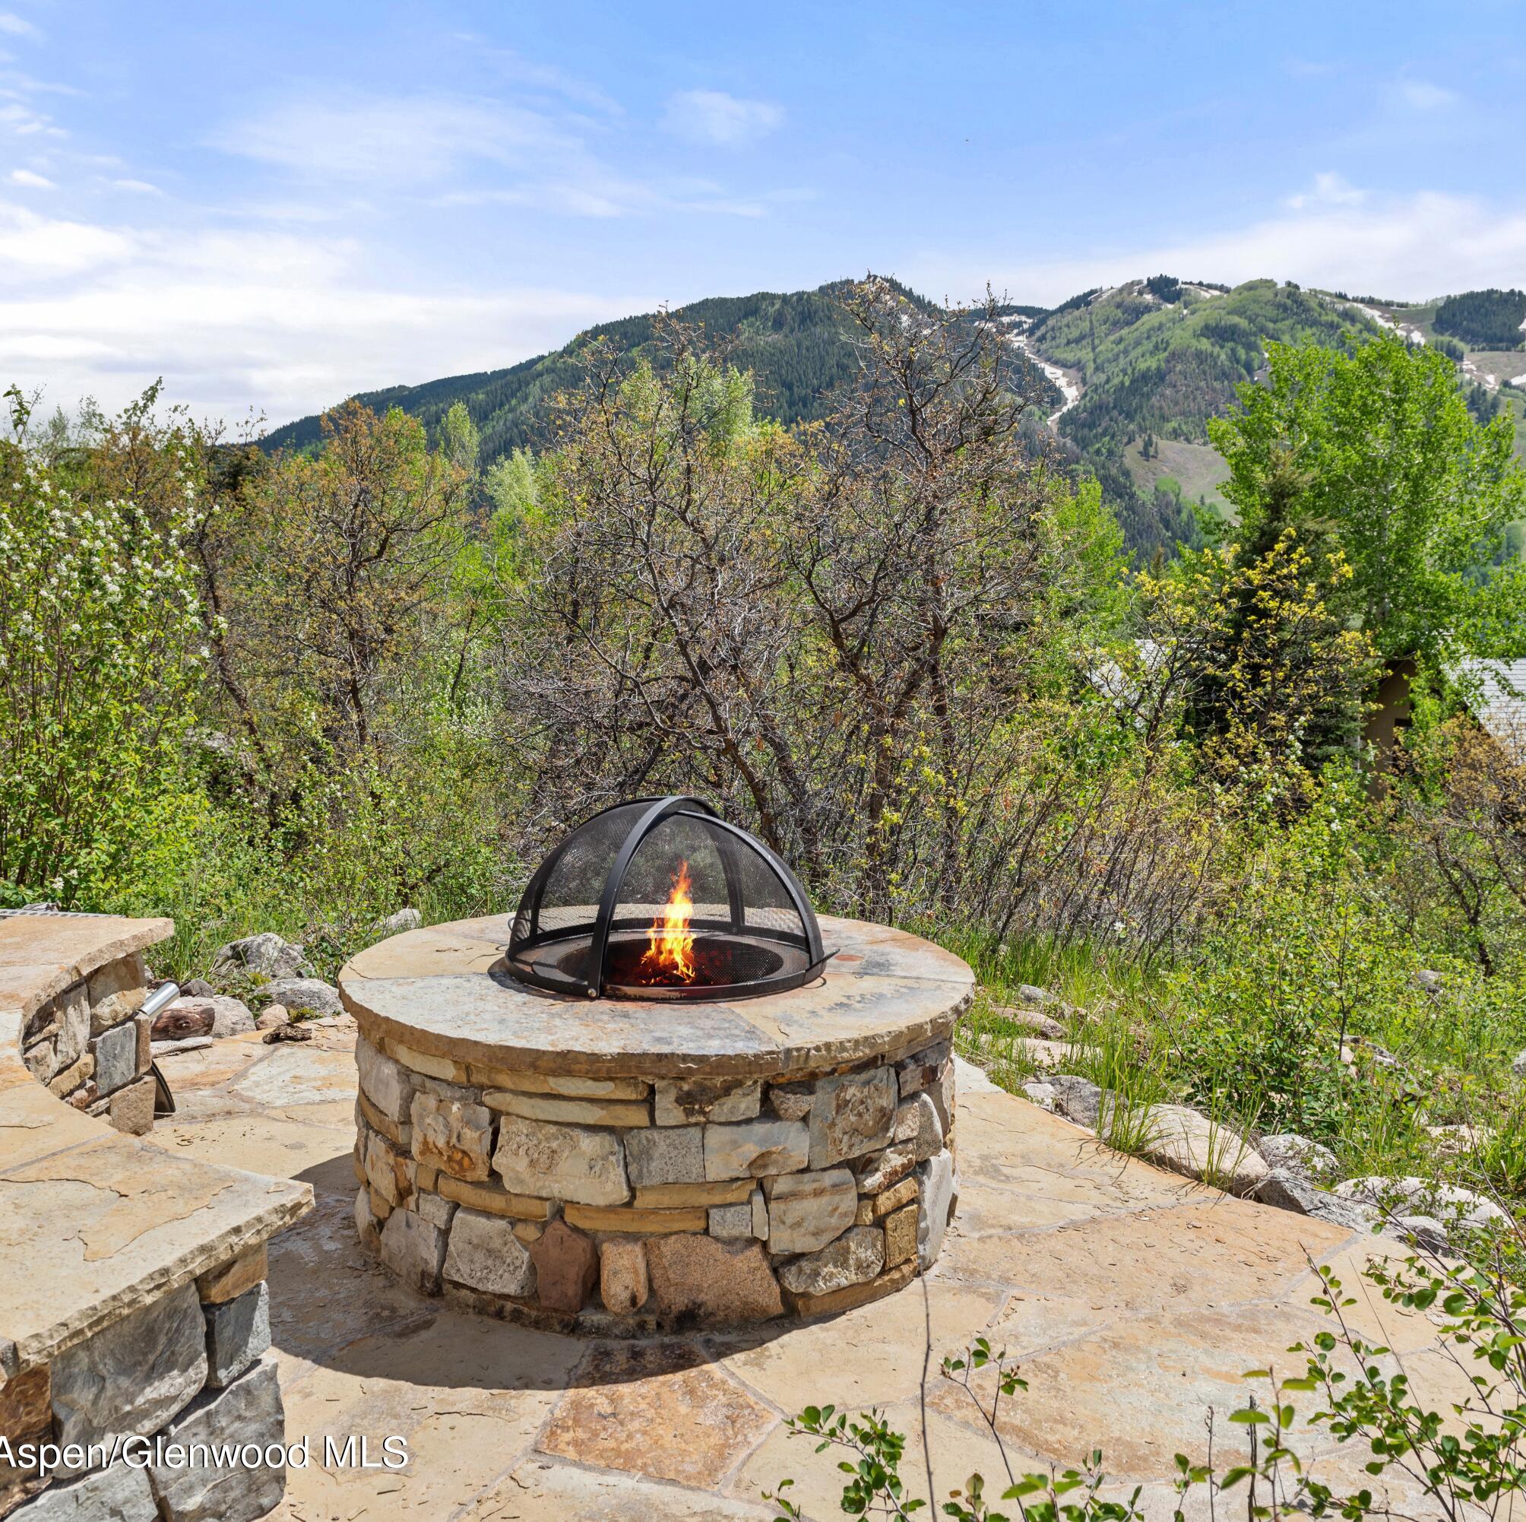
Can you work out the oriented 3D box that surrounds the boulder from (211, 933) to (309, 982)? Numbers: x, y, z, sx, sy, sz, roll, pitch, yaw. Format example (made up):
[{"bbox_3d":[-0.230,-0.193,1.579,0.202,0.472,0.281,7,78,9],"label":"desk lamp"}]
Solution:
[{"bbox_3d":[-1.963,0.755,5.936,0.390,0.200,0.300,1,6,0],"label":"boulder"}]

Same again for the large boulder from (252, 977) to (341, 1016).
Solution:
[{"bbox_3d":[-1.640,0.826,5.390,0.330,0.140,0.250,1,6,0],"label":"large boulder"}]

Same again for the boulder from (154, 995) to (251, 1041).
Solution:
[{"bbox_3d":[-1.855,0.840,5.090,0.340,0.160,0.250,1,6,0],"label":"boulder"}]

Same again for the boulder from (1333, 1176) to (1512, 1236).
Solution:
[{"bbox_3d":[1.655,1.091,3.780,0.430,0.120,0.260,4,6,23],"label":"boulder"}]

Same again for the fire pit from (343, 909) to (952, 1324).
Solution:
[{"bbox_3d":[-0.246,0.787,3.728,1.500,0.587,1.500,1,6,0],"label":"fire pit"}]

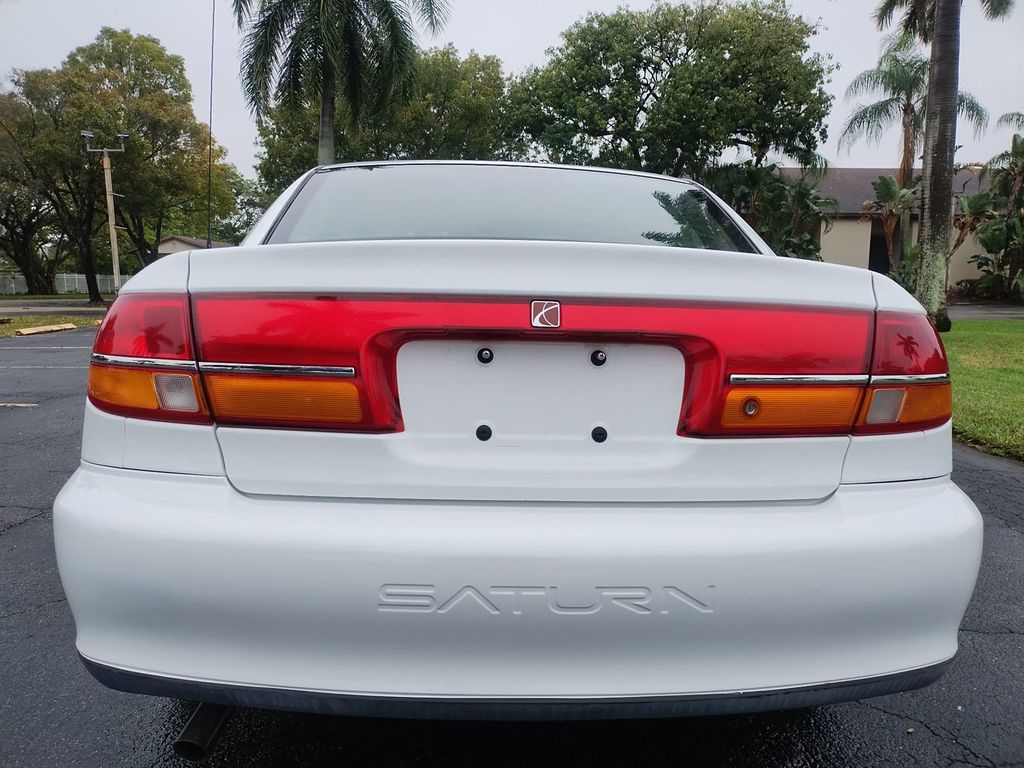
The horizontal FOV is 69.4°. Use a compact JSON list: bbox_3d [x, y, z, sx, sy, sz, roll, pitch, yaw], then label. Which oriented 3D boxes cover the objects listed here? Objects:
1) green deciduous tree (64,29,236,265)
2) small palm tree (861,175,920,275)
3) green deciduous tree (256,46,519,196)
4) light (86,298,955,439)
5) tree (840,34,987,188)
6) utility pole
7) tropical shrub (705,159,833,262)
[{"bbox_3d":[-17.437,-10.476,35.909,8.295,12.849,8.600,0,8,0],"label":"green deciduous tree"},{"bbox_3d":[12.771,-4.868,25.064,2.024,4.338,2.000,0,8,0],"label":"small palm tree"},{"bbox_3d":[-6.182,-10.342,36.932,12.999,12.370,11.000,0,8,0],"label":"green deciduous tree"},{"bbox_3d":[0.040,-0.035,1.215,1.520,0.210,0.250,0,8,-3],"label":"light"},{"bbox_3d":[13.865,-7.358,25.728,5.042,9.096,5.042,0,8,0],"label":"tree"},{"bbox_3d":[-14.501,-5.827,26.457,1.708,6.251,0.500,0,8,0],"label":"utility pole"},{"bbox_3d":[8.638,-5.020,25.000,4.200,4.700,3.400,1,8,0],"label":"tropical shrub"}]

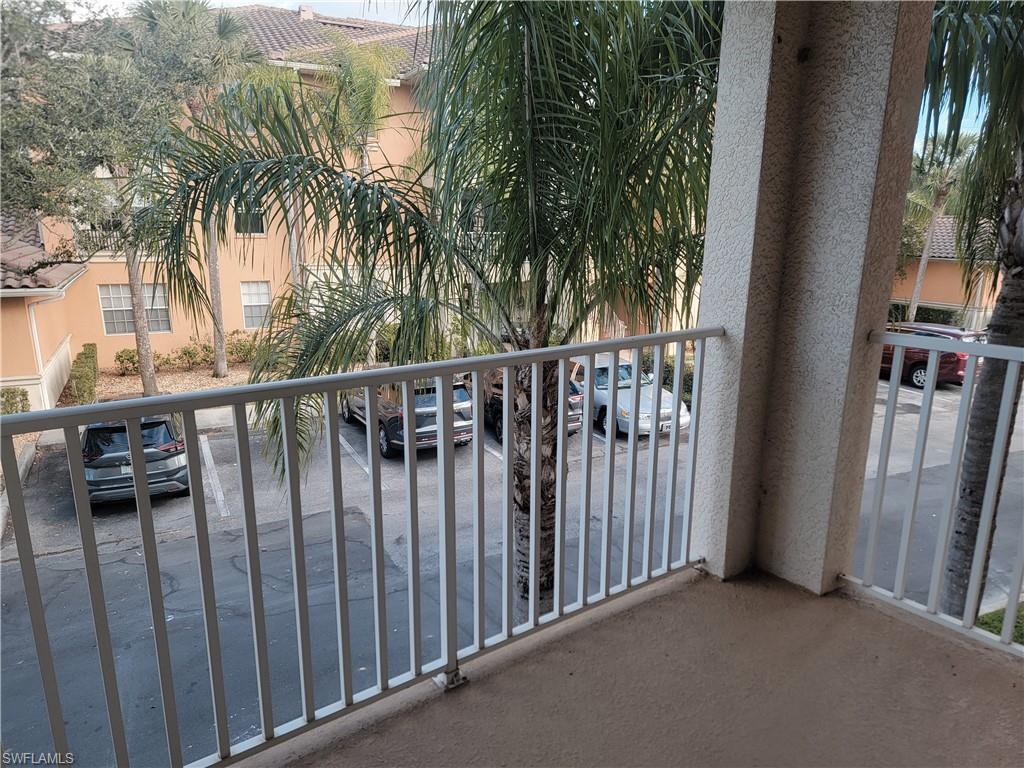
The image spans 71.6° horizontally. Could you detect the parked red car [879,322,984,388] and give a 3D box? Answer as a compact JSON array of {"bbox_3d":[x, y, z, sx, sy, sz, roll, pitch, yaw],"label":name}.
[{"bbox_3d":[12.800,-1.077,23.190,1.960,1.745,5.020,-6,15,-26],"label":"parked red car"}]

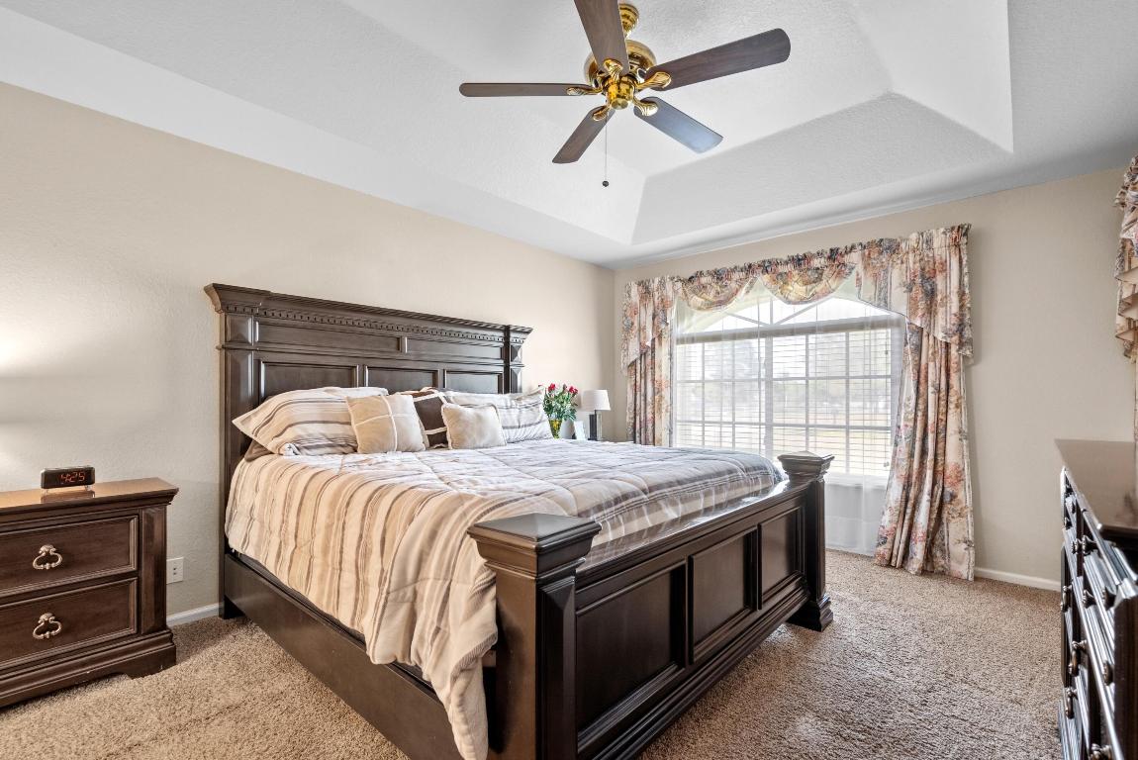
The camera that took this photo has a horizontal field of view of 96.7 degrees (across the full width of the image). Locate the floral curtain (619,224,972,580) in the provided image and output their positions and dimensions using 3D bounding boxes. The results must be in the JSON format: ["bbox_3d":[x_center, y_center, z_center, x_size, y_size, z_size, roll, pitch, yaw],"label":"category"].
[{"bbox_3d":[1.544,0.155,4.072,2.685,2.230,0.160,-1,-2,42],"label":"floral curtain"}]

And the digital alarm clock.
[{"bbox_3d":[-2.151,0.423,2.179,0.070,0.091,0.168,-1,-2,42],"label":"digital alarm clock"}]

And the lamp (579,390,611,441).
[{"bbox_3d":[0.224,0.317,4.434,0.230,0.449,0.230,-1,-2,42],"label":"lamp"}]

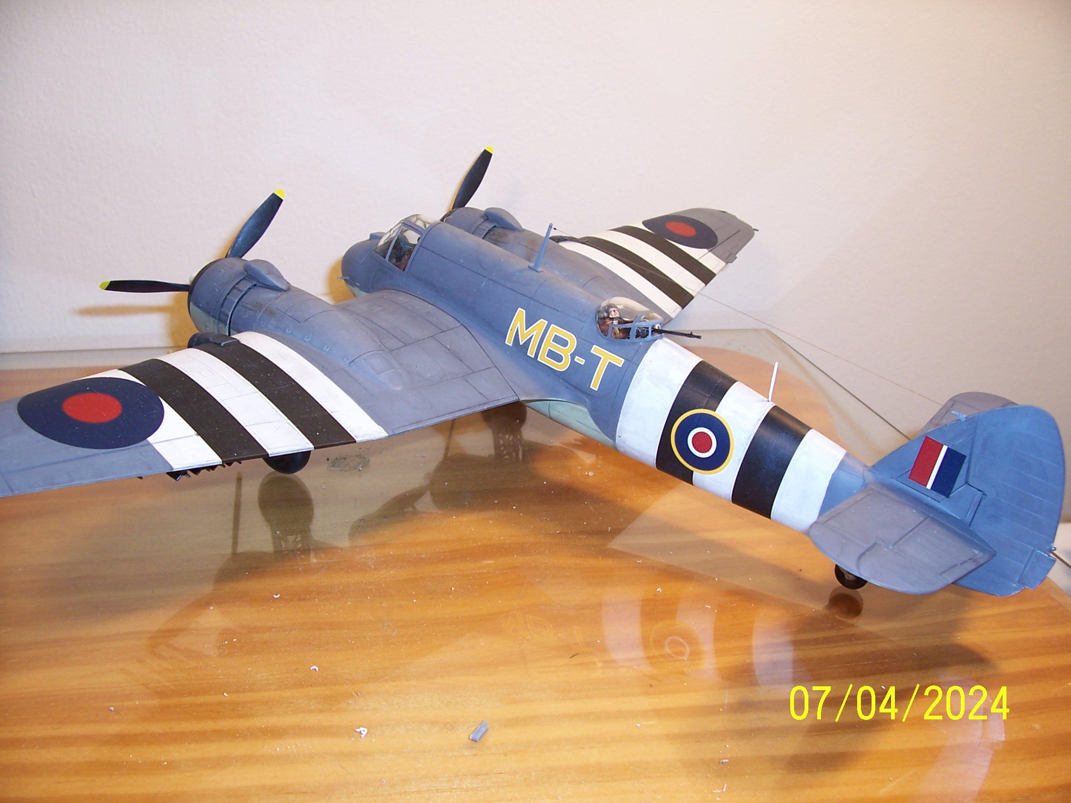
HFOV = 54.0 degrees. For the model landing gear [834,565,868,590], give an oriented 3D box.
[{"bbox_3d":[0.091,0.049,0.303,0.011,0.012,0.005,28,32,28],"label":"model landing gear"}]

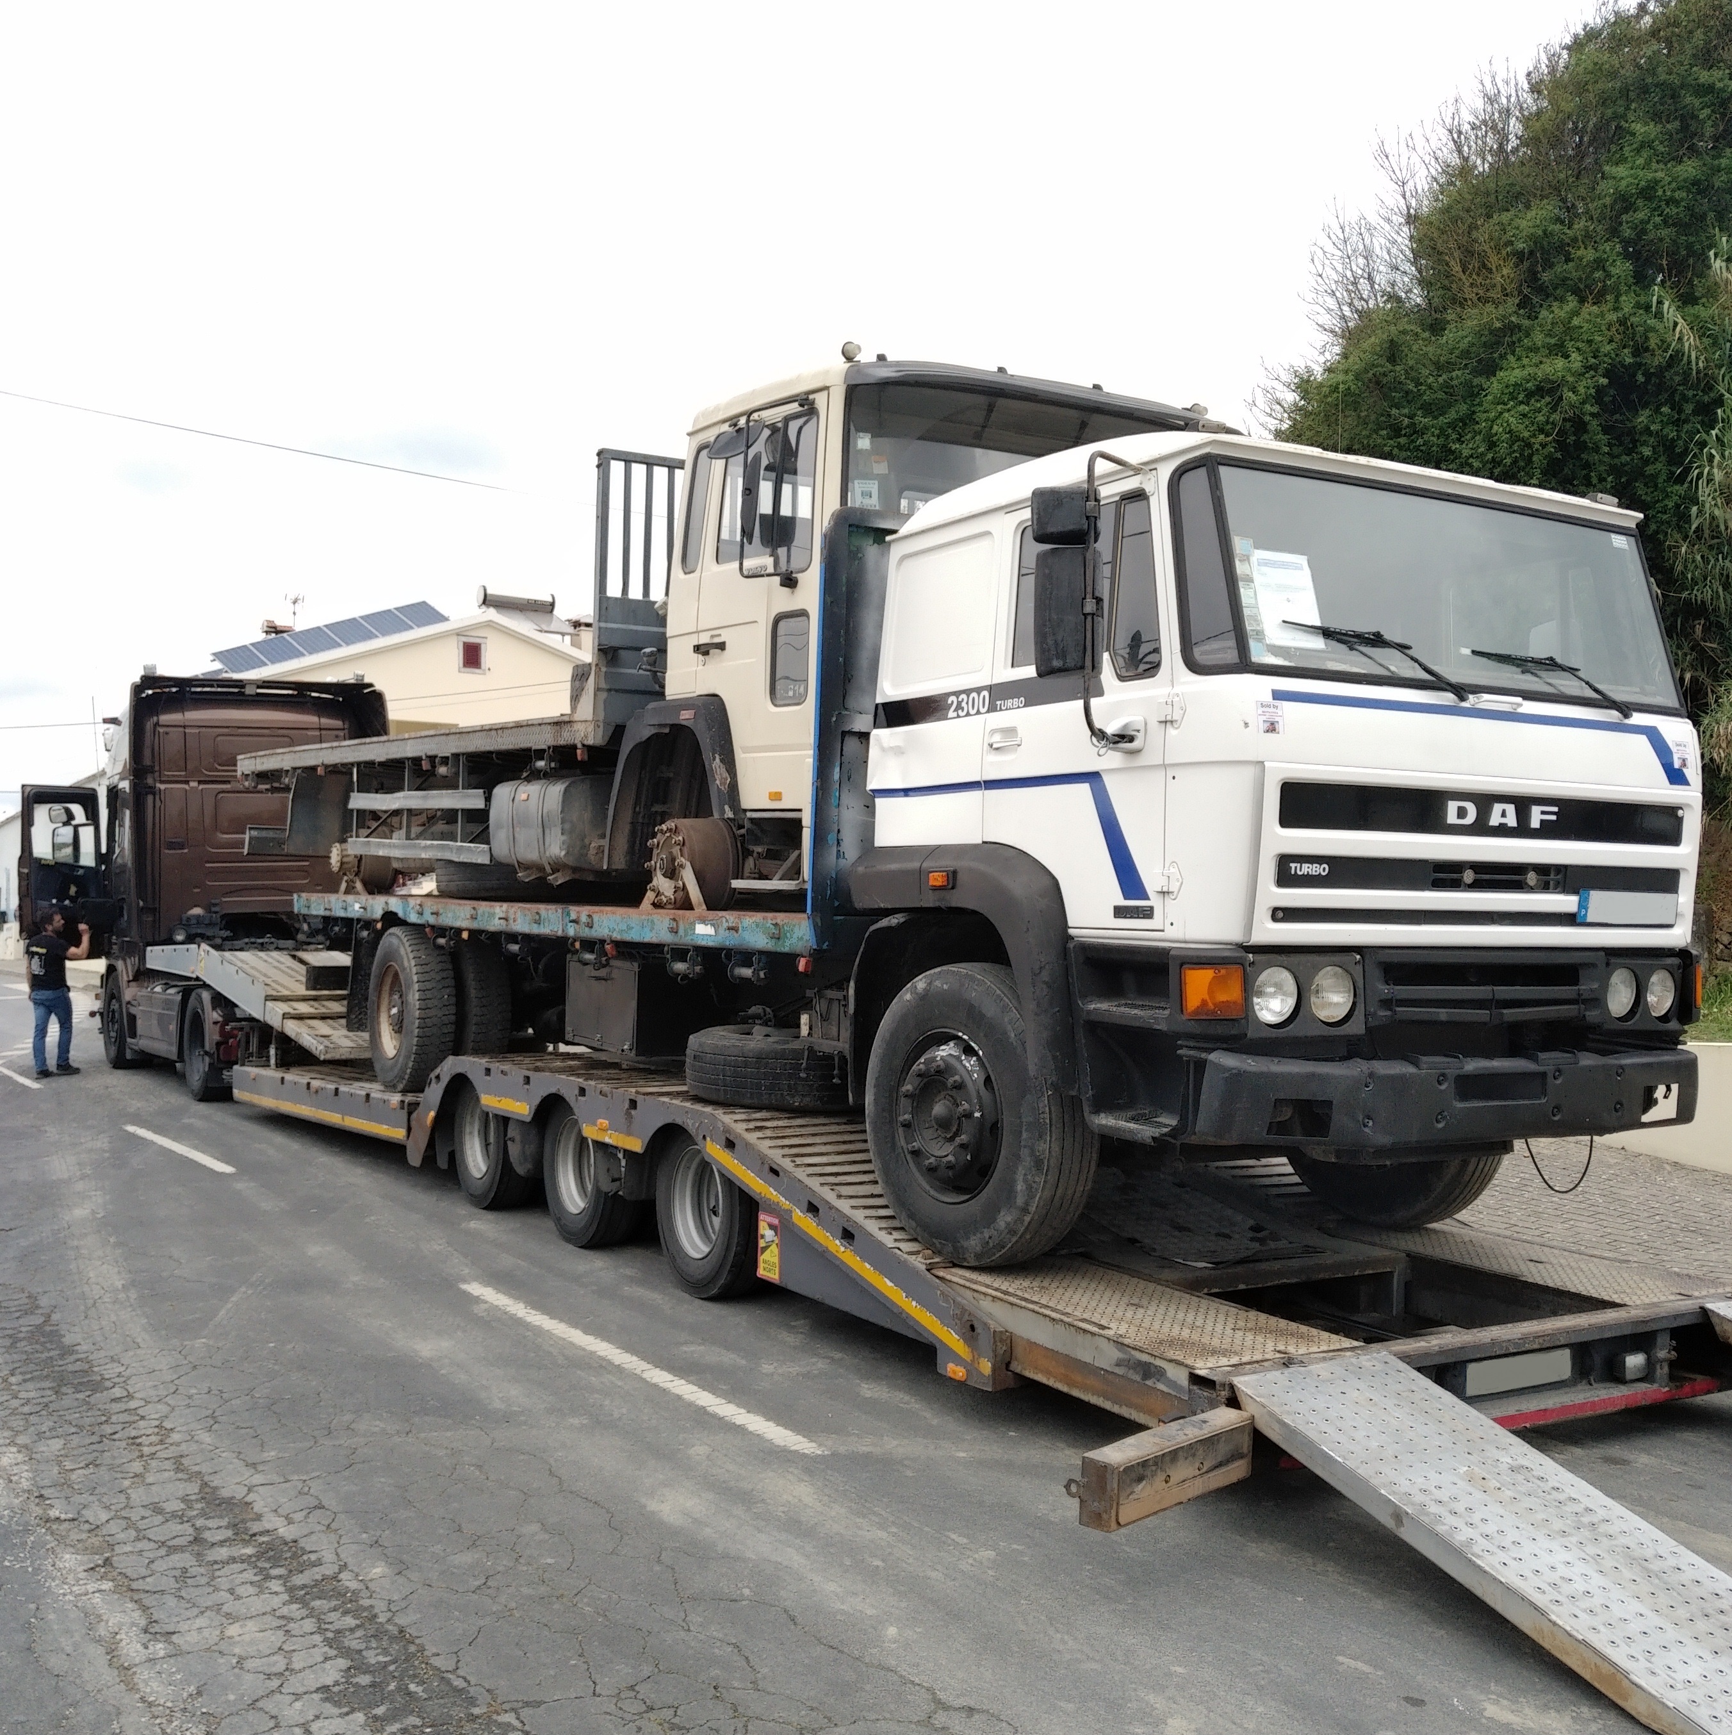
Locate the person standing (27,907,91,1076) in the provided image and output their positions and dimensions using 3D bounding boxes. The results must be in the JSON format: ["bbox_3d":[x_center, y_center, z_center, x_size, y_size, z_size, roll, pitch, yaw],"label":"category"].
[{"bbox_3d":[-8.321,1.277,18.600,0.520,1.730,0.500,-1,-2,33],"label":"person standing"}]

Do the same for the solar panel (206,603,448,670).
[{"bbox_3d":[-14.200,-6.170,48.100,6.050,0.100,1.650,-20,34,-30],"label":"solar panel"}]

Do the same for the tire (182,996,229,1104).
[{"bbox_3d":[-6.170,1.670,16.800,0.310,0.990,0.990,1,-2,-30],"label":"tire"}]

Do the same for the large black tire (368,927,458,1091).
[{"bbox_3d":[-2.930,0.910,11.620,0.290,1.040,1.040,1,-2,-31],"label":"large black tire"}]

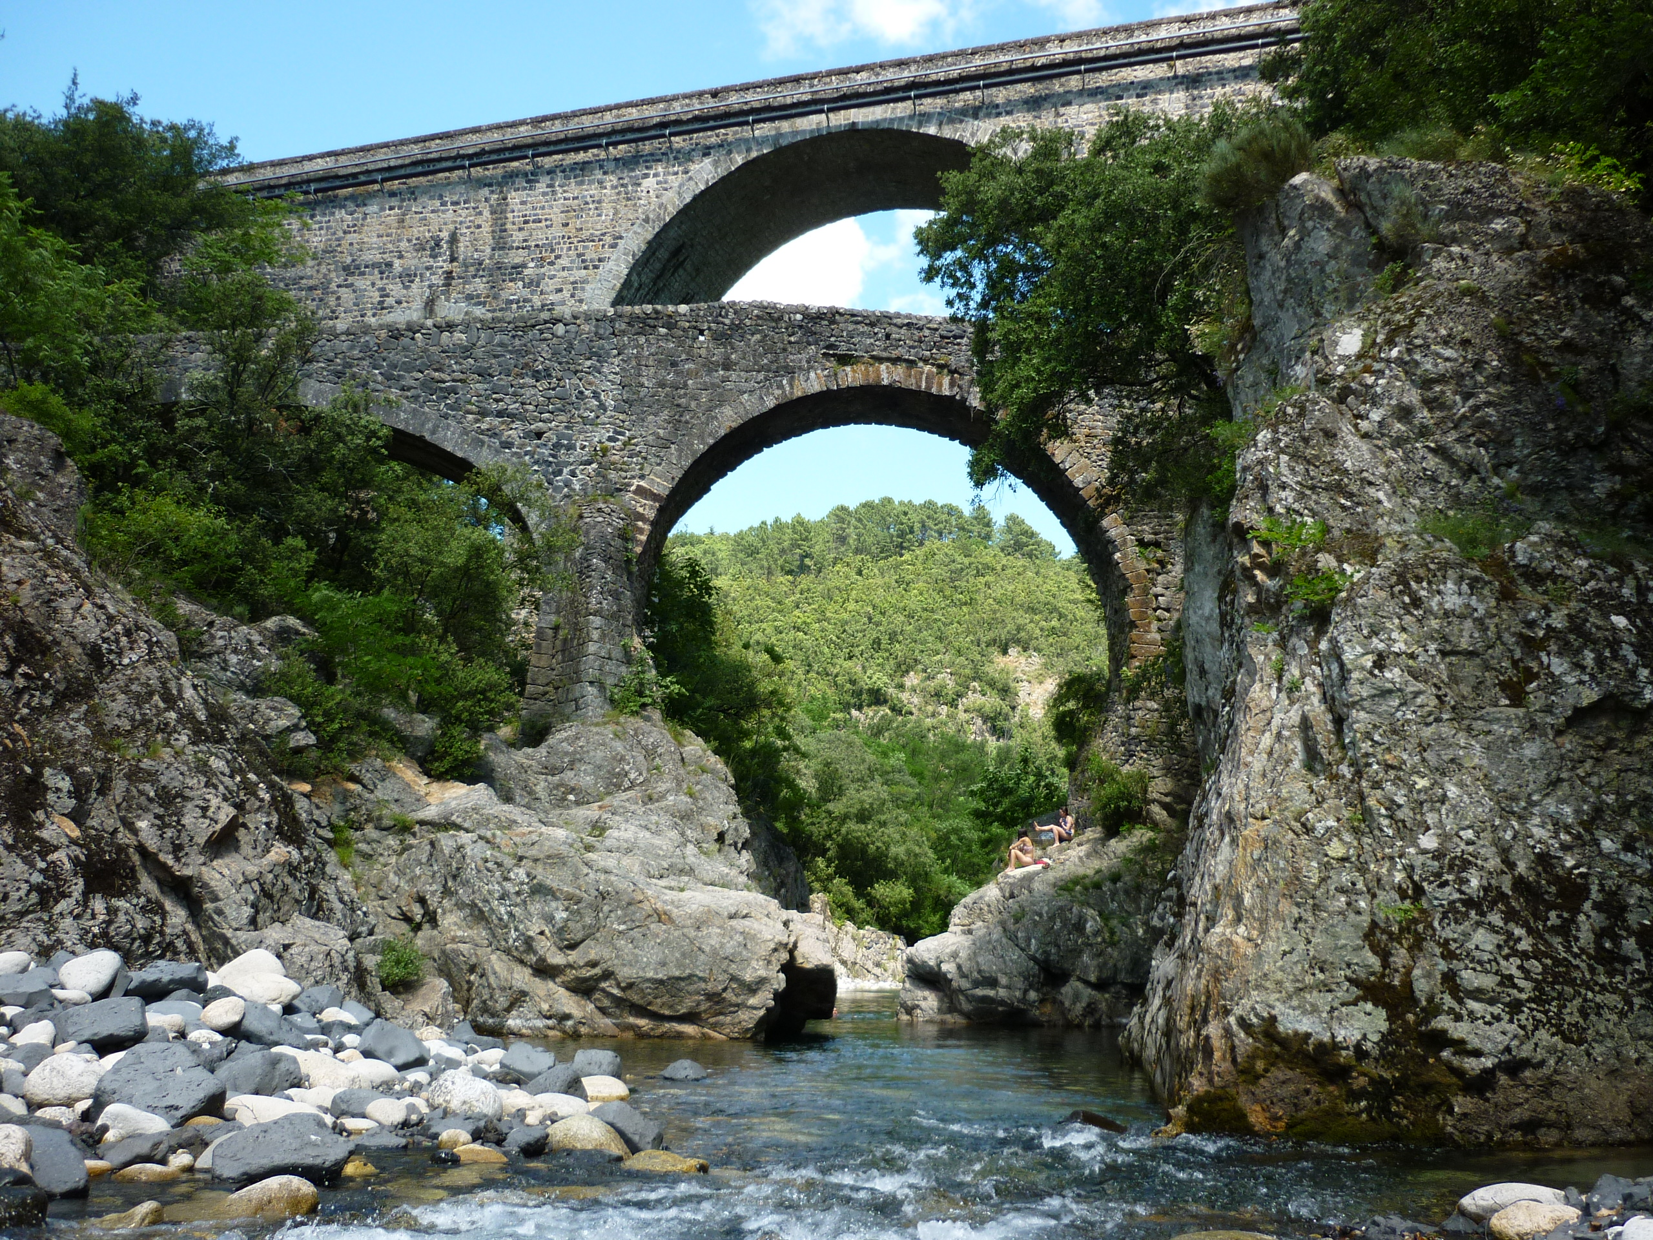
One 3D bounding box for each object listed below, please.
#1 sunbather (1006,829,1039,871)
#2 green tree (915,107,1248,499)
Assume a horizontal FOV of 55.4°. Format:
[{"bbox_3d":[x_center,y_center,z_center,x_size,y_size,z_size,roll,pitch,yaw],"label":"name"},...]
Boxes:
[{"bbox_3d":[4.280,5.050,34.500,0.680,0.950,0.460,-2,-12,12],"label":"sunbather"},{"bbox_3d":[4.600,-5.600,28.000,6.000,6.600,5.300,-1,-12,9],"label":"green tree"}]

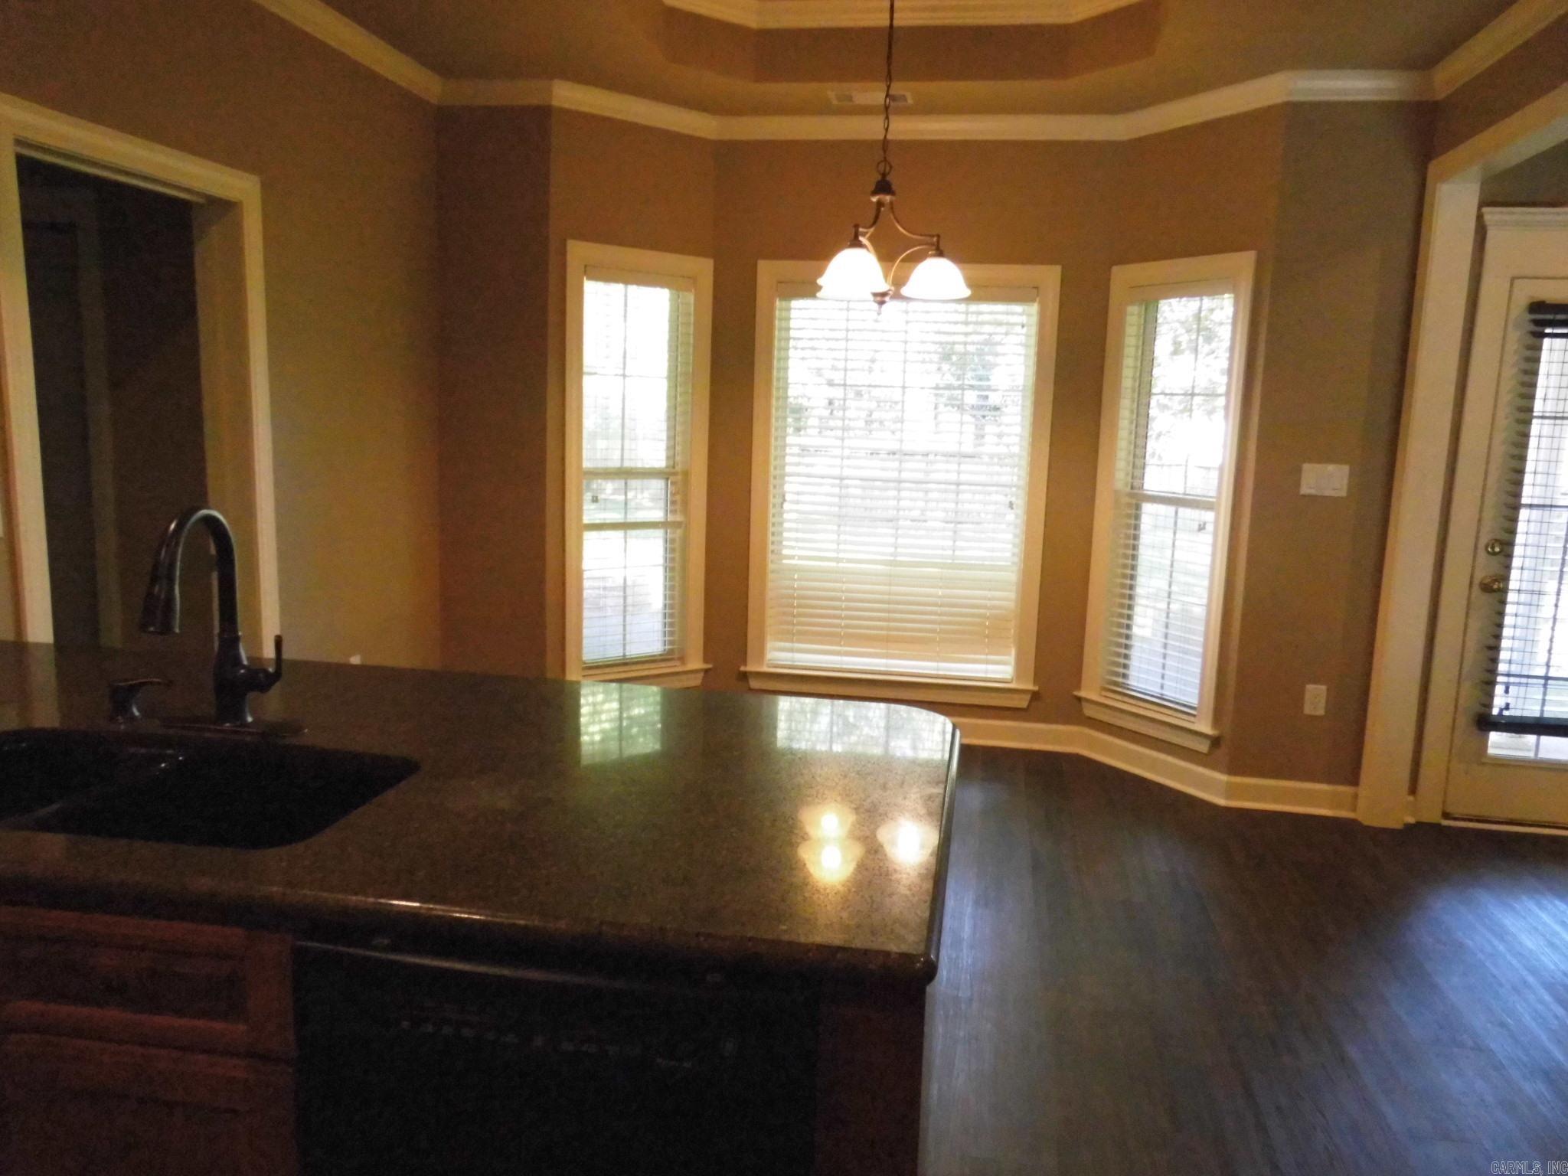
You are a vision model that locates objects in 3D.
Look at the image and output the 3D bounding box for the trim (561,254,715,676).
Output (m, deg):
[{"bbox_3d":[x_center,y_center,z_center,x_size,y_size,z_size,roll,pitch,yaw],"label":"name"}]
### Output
[{"bbox_3d":[-0.617,-0.477,4.959,0.777,1.933,0.100,-5,11,-39],"label":"trim"}]

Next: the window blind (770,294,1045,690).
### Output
[{"bbox_3d":[0.506,-0.461,5.086,1.141,1.742,0.060,3,9,9],"label":"window blind"}]

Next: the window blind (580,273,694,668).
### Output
[{"bbox_3d":[-0.645,-0.504,4.983,0.548,1.718,0.060,-5,11,-39],"label":"window blind"}]

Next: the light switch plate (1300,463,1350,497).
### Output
[{"bbox_3d":[2.009,-0.399,4.201,0.164,0.116,0.010,3,9,9],"label":"light switch plate"}]

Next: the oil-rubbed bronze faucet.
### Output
[{"bbox_3d":[-0.906,0.051,1.738,0.250,0.370,0.255,3,9,9],"label":"oil-rubbed bronze faucet"}]

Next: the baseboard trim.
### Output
[{"bbox_3d":[1.499,0.739,4.765,1.655,0.119,0.436,6,10,26],"label":"baseboard trim"}]

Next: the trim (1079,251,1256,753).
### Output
[{"bbox_3d":[1.542,-0.351,4.608,0.100,1.919,0.779,-3,10,-30],"label":"trim"}]

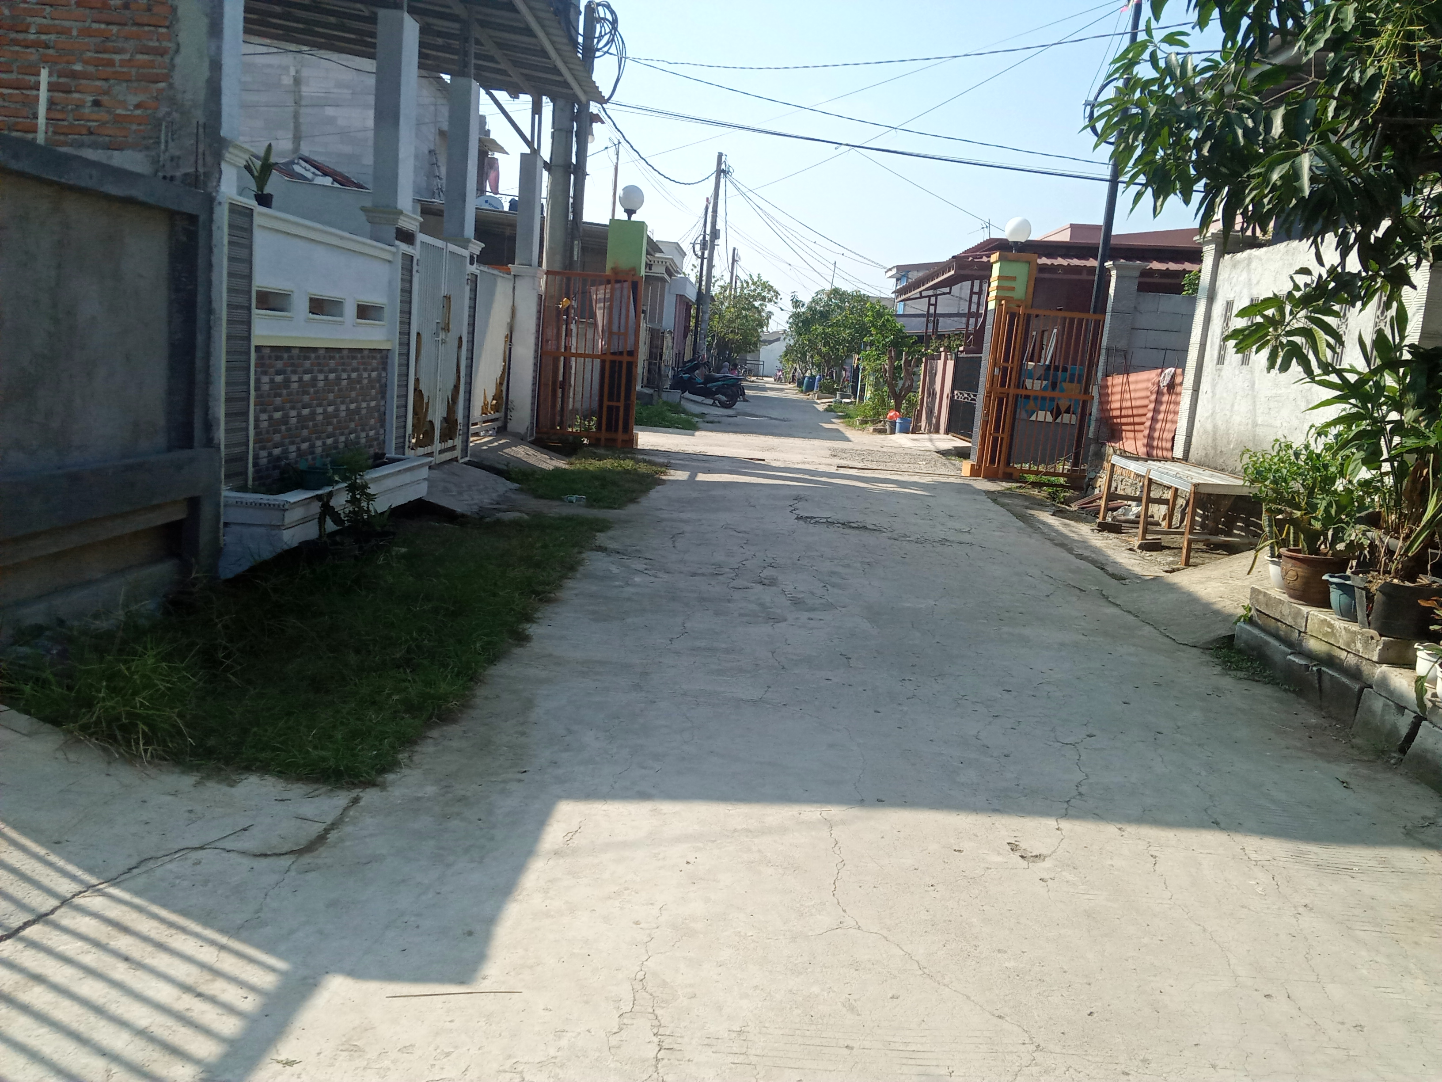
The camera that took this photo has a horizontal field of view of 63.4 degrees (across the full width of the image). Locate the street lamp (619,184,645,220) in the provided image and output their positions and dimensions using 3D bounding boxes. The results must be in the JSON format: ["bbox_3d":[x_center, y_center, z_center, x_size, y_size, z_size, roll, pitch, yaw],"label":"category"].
[{"bbox_3d":[-1.220,-4.647,15.984,0.355,0.490,0.355,5,9,1],"label":"street lamp"}]

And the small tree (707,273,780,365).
[{"bbox_3d":[0.716,-7.540,42.334,2.600,4.130,2.600,5,9,1],"label":"small tree"}]

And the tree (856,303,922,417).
[{"bbox_3d":[4.016,-4.312,27.815,1.500,2.680,1.500,5,9,1],"label":"tree"}]

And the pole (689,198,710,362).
[{"bbox_3d":[-0.632,-7.174,34.613,0.130,5.830,0.130,5,9,1],"label":"pole"}]

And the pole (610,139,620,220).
[{"bbox_3d":[-2.467,-5.781,25.442,0.090,5.690,0.090,5,9,1],"label":"pole"}]

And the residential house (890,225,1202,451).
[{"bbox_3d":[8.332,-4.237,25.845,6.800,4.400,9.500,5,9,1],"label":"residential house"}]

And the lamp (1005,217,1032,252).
[{"bbox_3d":[4.059,-4.206,15.980,0.365,0.480,0.365,5,9,1],"label":"lamp"}]

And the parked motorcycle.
[{"bbox_3d":[-0.365,-4.061,30.247,1.900,1.130,0.720,12,10,10],"label":"parked motorcycle"}]

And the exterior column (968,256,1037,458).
[{"bbox_3d":[3.904,-2.452,16.315,0.580,3.050,0.560,5,9,1],"label":"exterior column"}]

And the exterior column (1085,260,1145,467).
[{"bbox_3d":[5.093,-2.240,15.066,0.450,2.660,0.420,5,9,1],"label":"exterior column"}]

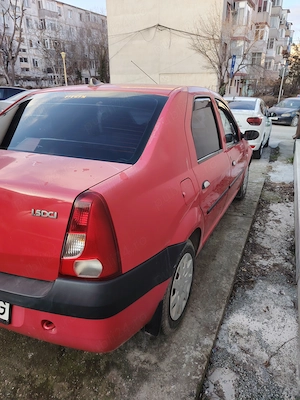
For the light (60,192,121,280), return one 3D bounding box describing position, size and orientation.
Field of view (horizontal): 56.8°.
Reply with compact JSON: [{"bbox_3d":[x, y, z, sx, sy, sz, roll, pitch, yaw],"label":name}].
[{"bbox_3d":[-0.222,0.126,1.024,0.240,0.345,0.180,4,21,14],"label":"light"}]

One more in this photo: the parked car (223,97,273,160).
[{"bbox_3d":[2.545,-2.190,8.080,1.750,1.470,4.400,8,20,25],"label":"parked car"}]

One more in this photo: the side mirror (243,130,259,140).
[{"bbox_3d":[1.107,-0.710,3.044,0.175,0.120,0.105,9,23,25],"label":"side mirror"}]

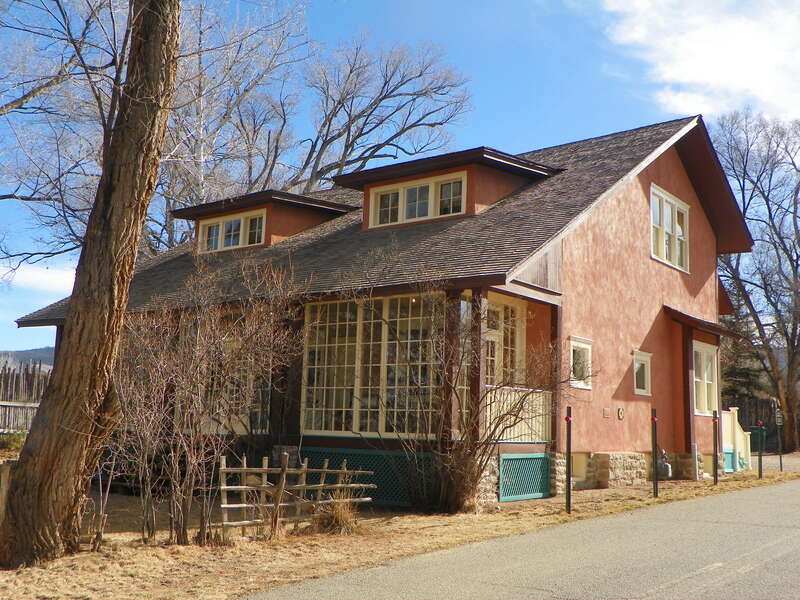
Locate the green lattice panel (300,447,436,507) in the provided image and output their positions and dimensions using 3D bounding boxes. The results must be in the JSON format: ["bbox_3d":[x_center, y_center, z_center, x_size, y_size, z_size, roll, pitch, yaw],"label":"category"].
[{"bbox_3d":[-0.630,3.159,16.139,3.190,0.960,0.100,-5,-11,38],"label":"green lattice panel"}]

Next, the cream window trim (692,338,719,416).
[{"bbox_3d":[7.377,1.940,21.764,0.120,1.720,1.620,-5,-11,38],"label":"cream window trim"}]

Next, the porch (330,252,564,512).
[{"bbox_3d":[0.650,1.713,17.044,3.950,4.050,2.850,-5,-11,38],"label":"porch"}]

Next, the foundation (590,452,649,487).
[{"bbox_3d":[4.511,3.455,18.398,0.380,0.640,1.930,-5,-11,38],"label":"foundation"}]

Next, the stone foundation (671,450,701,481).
[{"bbox_3d":[6.647,3.871,20.965,0.510,0.610,0.460,-5,-11,38],"label":"stone foundation"}]

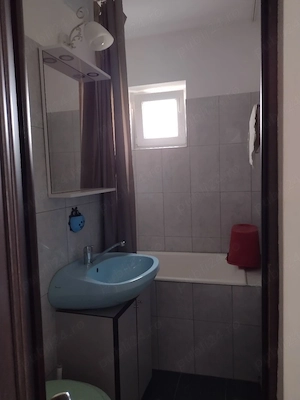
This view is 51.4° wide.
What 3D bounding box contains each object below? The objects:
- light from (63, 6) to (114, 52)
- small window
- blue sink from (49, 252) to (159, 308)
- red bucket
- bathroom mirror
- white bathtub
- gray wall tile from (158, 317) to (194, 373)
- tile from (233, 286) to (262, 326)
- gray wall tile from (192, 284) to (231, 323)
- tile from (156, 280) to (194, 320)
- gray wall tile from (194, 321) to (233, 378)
[{"bbox_3d":[-0.331,-0.890,1.633,0.291,0.230,0.140,-1,5,15],"label":"light"},{"bbox_3d":[0.087,-0.744,2.821,0.518,0.563,0.140,-1,5,15],"label":"small window"},{"bbox_3d":[-0.208,0.445,1.671,0.481,0.215,0.555,-1,5,15],"label":"blue sink"},{"bbox_3d":[0.723,0.350,2.421,0.254,0.293,0.255,-1,5,15],"label":"red bucket"},{"bbox_3d":[-0.378,-0.386,1.754,0.126,0.730,0.565,-1,5,15],"label":"bathroom mirror"},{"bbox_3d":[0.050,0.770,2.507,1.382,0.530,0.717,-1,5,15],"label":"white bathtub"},{"bbox_3d":[0.181,0.993,2.133,0.251,0.383,0.010,-1,5,15],"label":"gray wall tile"},{"bbox_3d":[0.634,0.670,1.980,0.211,0.255,0.010,-1,5,15],"label":"tile"},{"bbox_3d":[0.412,0.672,2.042,0.251,0.255,0.010,-1,5,15],"label":"gray wall tile"},{"bbox_3d":[0.170,0.675,2.108,0.251,0.255,0.010,-1,5,15],"label":"tile"},{"bbox_3d":[0.422,0.990,2.066,0.251,0.383,0.010,-1,5,15],"label":"gray wall tile"}]

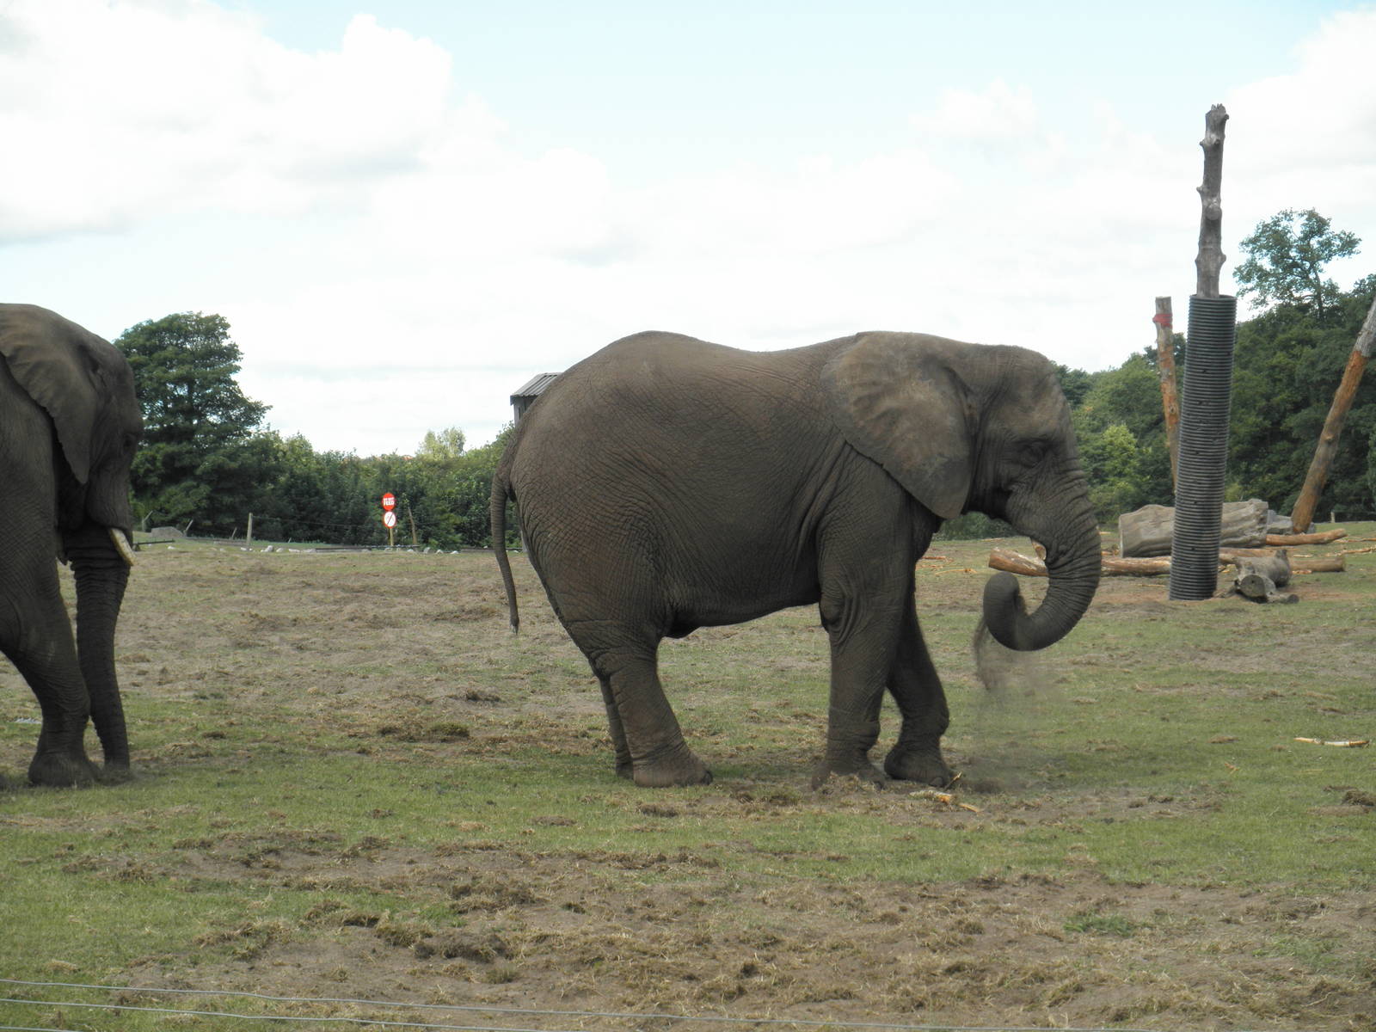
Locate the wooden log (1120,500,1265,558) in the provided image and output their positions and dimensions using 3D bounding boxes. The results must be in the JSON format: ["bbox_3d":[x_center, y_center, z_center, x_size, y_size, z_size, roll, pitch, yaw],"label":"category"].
[{"bbox_3d":[8.724,0.213,50.000,2.600,0.900,0.900,-1,1,1],"label":"wooden log"}]

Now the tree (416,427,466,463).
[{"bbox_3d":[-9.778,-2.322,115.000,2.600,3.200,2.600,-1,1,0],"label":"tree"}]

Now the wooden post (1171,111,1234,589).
[{"bbox_3d":[7.179,-2.273,40.500,0.660,6.950,0.660,2,1,0],"label":"wooden post"}]

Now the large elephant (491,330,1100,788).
[{"bbox_3d":[0.630,0.252,17.000,3.580,2.640,1.400,-1,1,7],"label":"large elephant"}]

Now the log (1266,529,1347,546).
[{"bbox_3d":[10.952,0.395,52.000,1.900,0.270,0.280,-1,1,-6],"label":"log"}]

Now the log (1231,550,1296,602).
[{"bbox_3d":[8.035,0.848,40.500,0.650,0.650,2.000,-1,1,18],"label":"log"}]

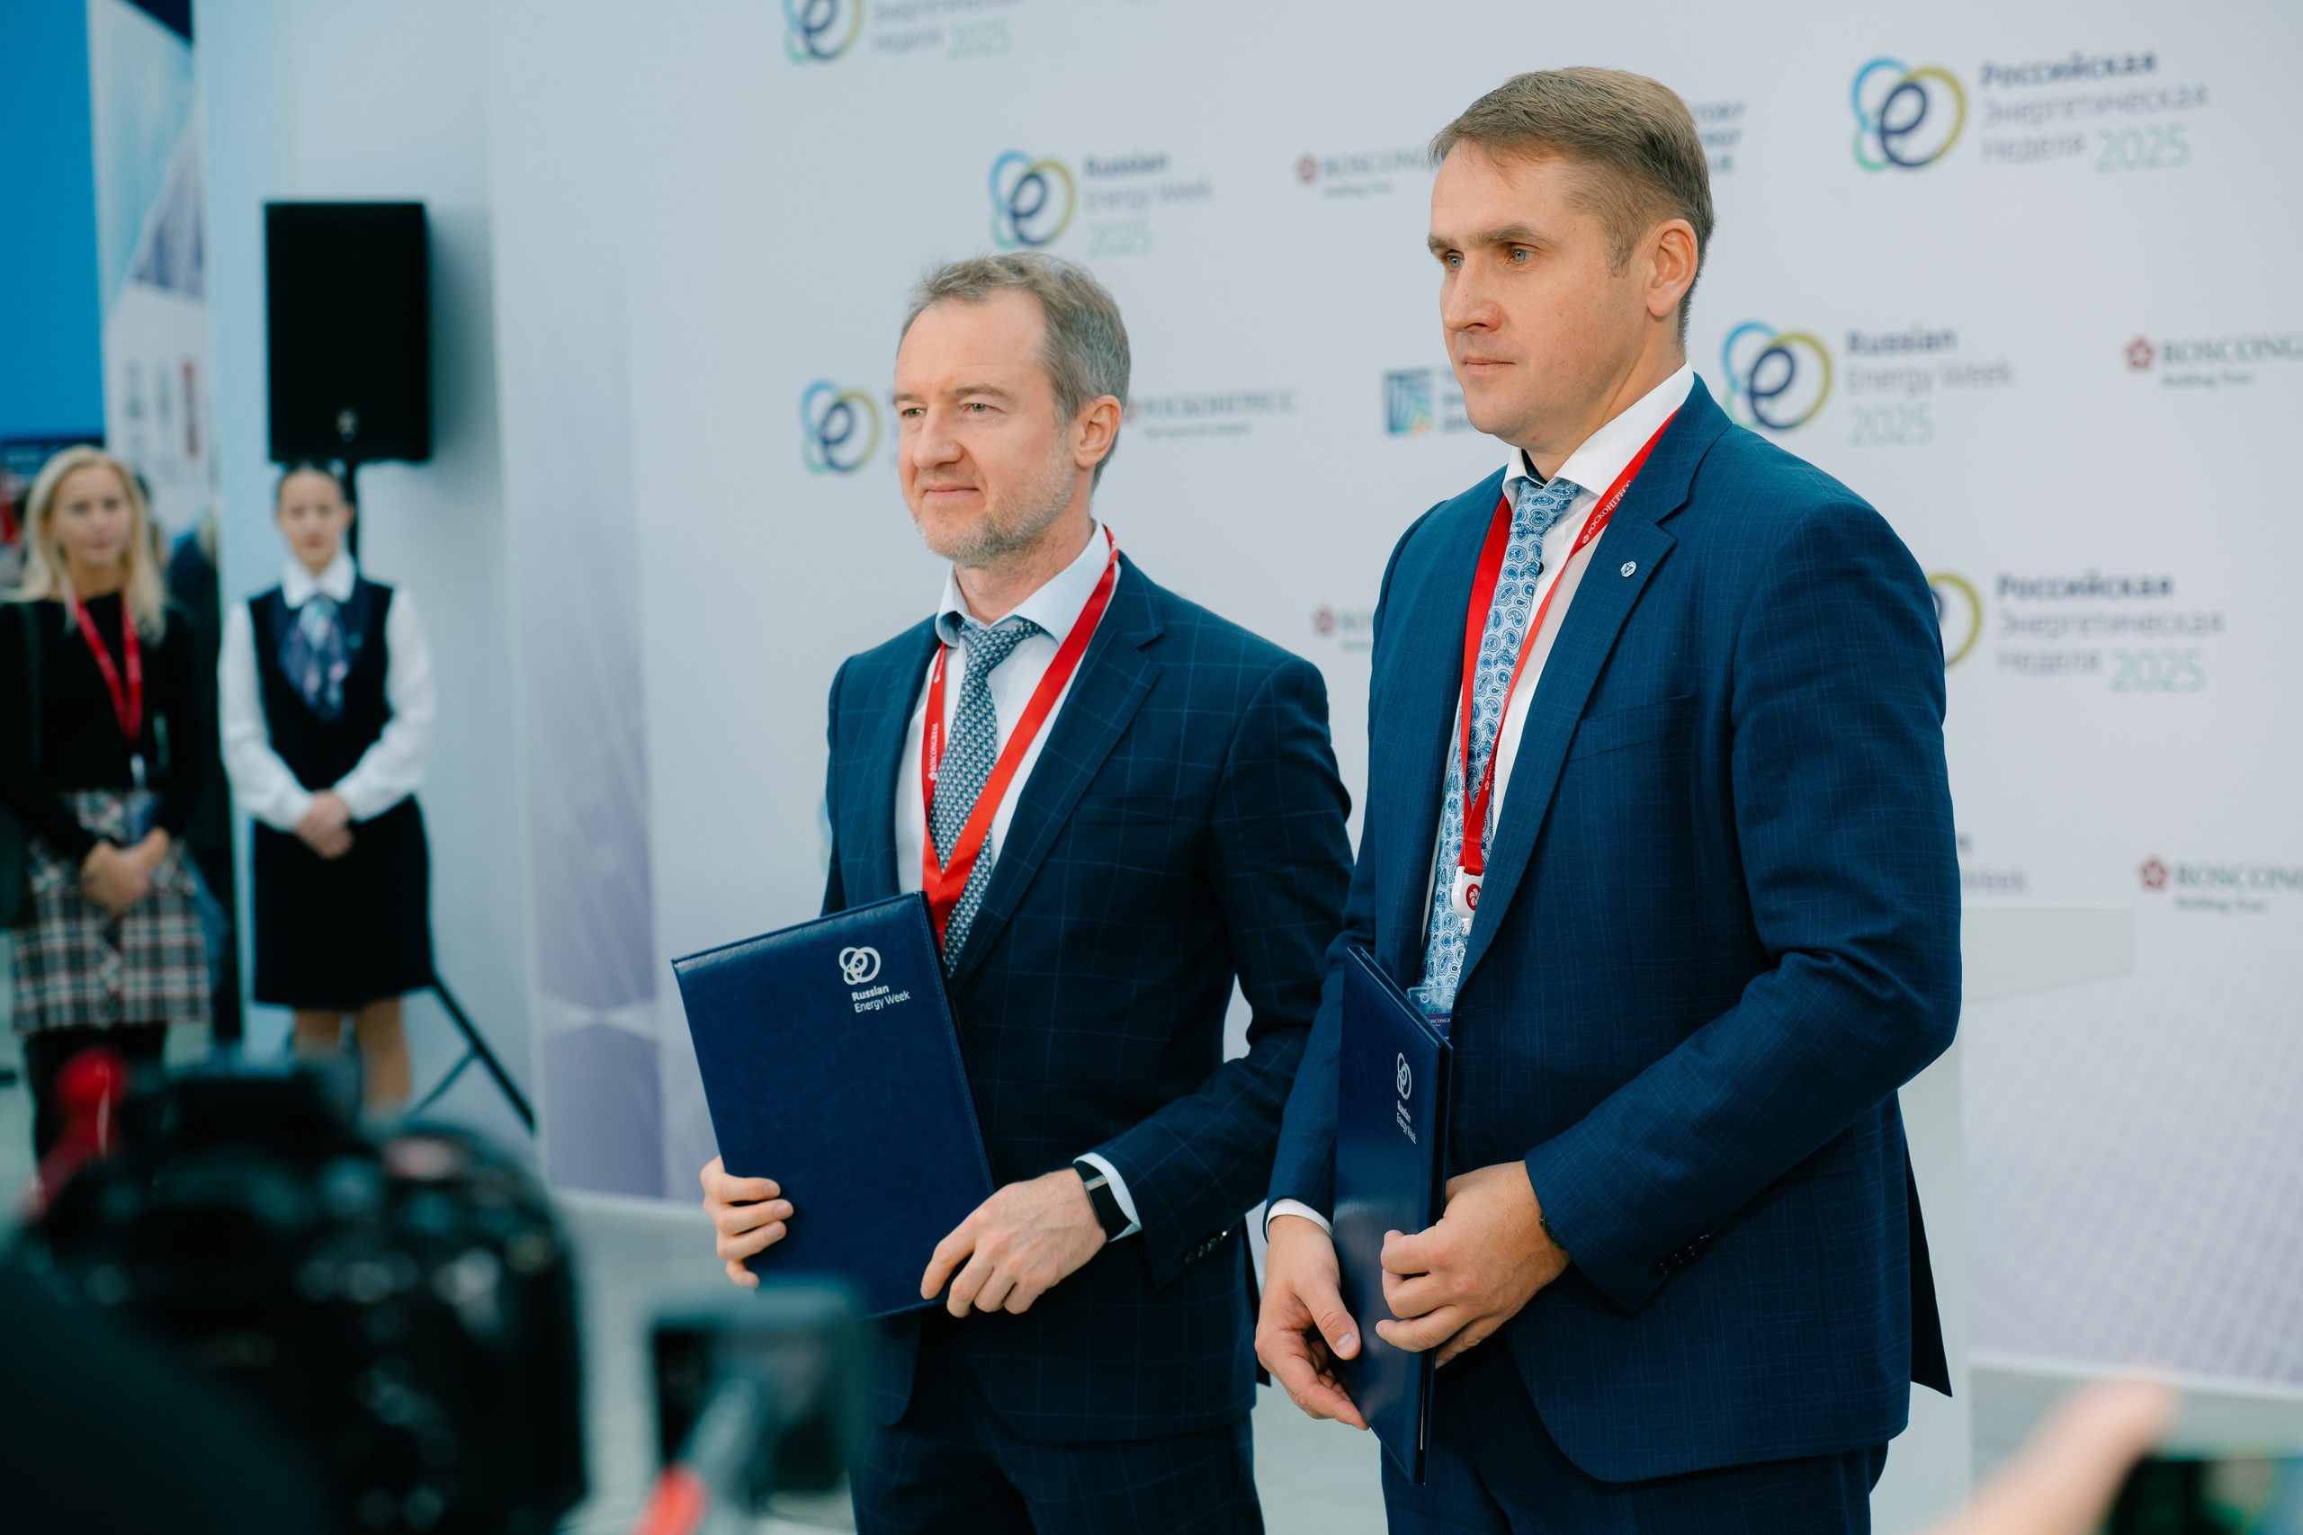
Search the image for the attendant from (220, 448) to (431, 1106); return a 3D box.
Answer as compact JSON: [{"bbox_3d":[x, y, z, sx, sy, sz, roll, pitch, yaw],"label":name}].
[{"bbox_3d":[-1.718,0.197,9.452,0.470,1.670,0.310,-3,4,-16],"label":"attendant"}]

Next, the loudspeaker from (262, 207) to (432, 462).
[{"bbox_3d":[-1.902,-1.030,10.600,0.380,0.610,0.360,-1,4,-7],"label":"loudspeaker"}]

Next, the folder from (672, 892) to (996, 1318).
[{"bbox_3d":[-0.236,0.275,3.482,0.218,0.308,0.018,-16,-4,20],"label":"folder"}]

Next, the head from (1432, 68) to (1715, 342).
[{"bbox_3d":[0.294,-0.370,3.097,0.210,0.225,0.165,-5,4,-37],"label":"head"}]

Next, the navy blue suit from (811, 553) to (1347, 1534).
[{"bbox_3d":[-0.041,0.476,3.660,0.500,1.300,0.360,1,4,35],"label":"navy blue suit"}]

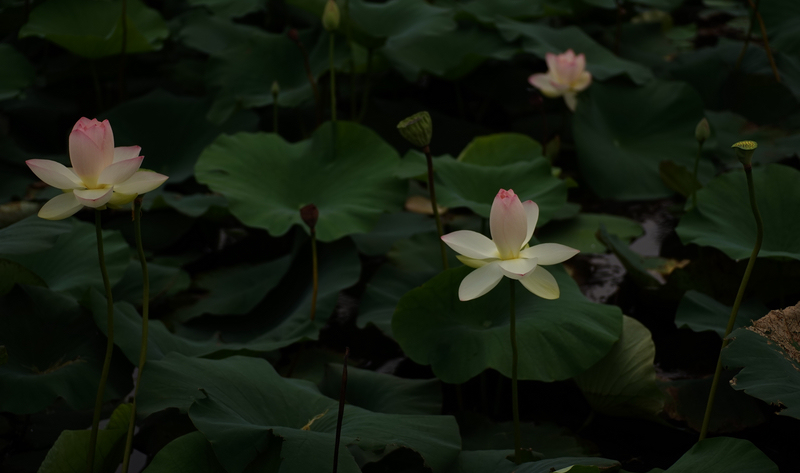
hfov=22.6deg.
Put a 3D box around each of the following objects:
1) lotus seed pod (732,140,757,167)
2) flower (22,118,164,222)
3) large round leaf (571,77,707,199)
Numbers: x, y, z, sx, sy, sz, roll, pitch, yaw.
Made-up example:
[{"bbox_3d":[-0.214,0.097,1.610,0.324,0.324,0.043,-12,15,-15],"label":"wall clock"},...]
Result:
[{"bbox_3d":[0.569,-0.137,3.300,0.040,0.038,0.040,0,19,0],"label":"lotus seed pod"},{"bbox_3d":[-0.443,-0.103,2.930,0.205,0.135,0.185,0,20,0],"label":"flower"},{"bbox_3d":[0.628,-0.250,5.200,0.360,0.100,0.350,0,51,0],"label":"large round leaf"}]

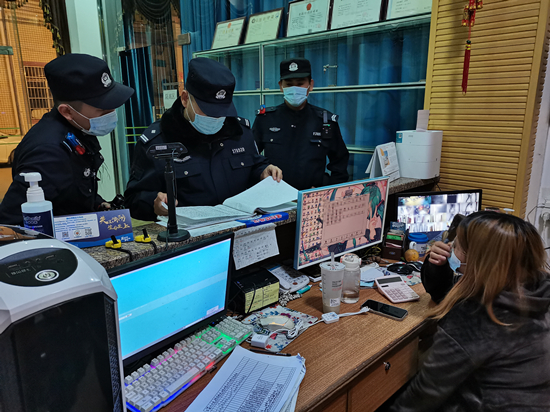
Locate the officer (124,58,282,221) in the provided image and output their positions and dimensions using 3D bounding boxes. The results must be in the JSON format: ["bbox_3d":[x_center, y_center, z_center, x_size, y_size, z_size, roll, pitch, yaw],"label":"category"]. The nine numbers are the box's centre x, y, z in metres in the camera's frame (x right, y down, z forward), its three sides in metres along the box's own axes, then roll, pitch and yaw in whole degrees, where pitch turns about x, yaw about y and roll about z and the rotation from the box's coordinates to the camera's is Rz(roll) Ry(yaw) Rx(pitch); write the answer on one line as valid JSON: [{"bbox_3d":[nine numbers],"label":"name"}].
[{"bbox_3d":[-0.317,0.187,1.848,0.590,1.660,0.470,-11,17,-38],"label":"officer"}]

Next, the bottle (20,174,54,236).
[{"bbox_3d":[-0.604,0.023,1.051,0.081,0.218,0.058,-7,15,-25],"label":"bottle"}]

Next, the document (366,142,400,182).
[{"bbox_3d":[0.566,-0.225,2.152,0.112,0.188,0.275,8,16,31],"label":"document"}]

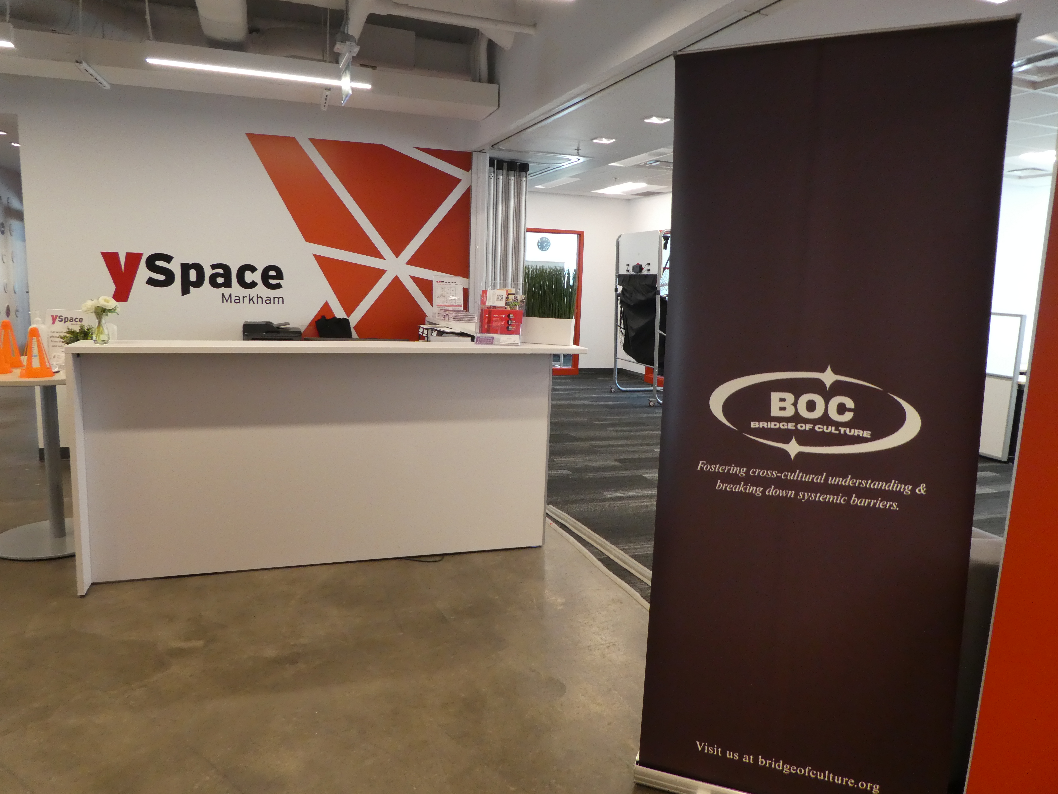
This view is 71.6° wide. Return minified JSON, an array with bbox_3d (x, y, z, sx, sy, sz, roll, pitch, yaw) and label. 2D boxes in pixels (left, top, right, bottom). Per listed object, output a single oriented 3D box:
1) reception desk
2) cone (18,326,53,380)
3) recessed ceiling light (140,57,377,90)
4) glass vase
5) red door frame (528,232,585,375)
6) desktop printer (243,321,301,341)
[{"bbox_3d":[-0.946,0.257,3.859,2.365,1.104,0.720,-1,10,-18],"label":"reception desk"},{"bbox_3d":[-2.366,-0.217,3.511,0.147,0.230,0.147,-1,10,-19],"label":"cone"},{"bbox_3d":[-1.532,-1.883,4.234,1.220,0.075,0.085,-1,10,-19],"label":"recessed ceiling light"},{"bbox_3d":[-1.881,-0.301,3.220,0.067,0.130,0.067,-1,10,-19],"label":"glass vase"},{"bbox_3d":[0.308,-1.406,11.037,1.030,2.167,0.120,-1,10,-20],"label":"red door frame"},{"bbox_3d":[-1.920,-0.447,5.489,0.425,0.250,0.380,-1,10,-19],"label":"desktop printer"}]

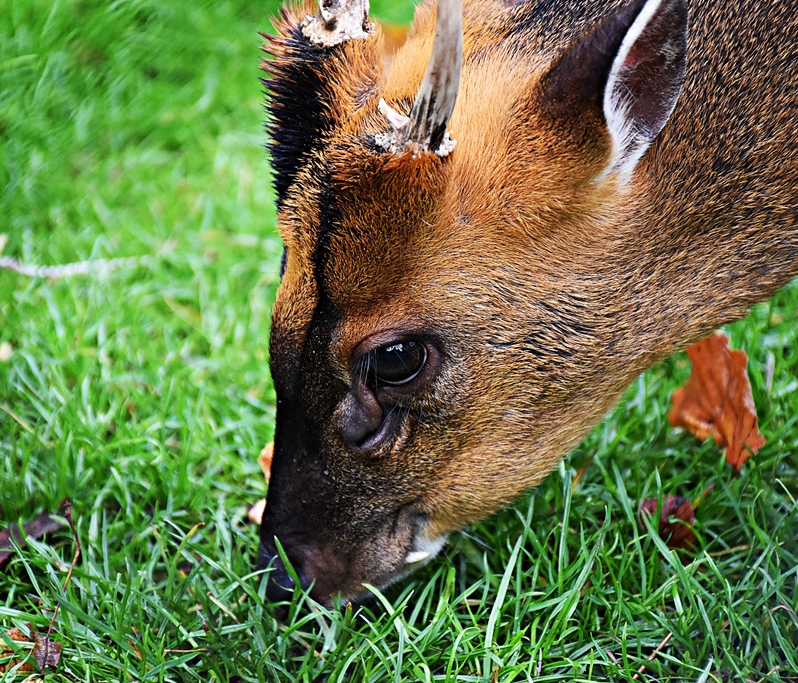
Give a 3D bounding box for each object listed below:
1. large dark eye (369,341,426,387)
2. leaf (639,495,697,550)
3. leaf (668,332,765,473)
[{"bbox_3d":[-0.001,0.008,1.591,0.022,0.018,0.015,-5,17,2],"label":"large dark eye"},{"bbox_3d":[0.106,0.071,1.684,0.023,0.014,0.018,0,35,0],"label":"leaf"},{"bbox_3d":[0.129,0.024,1.733,0.042,0.043,0.037,0,35,0],"label":"leaf"}]

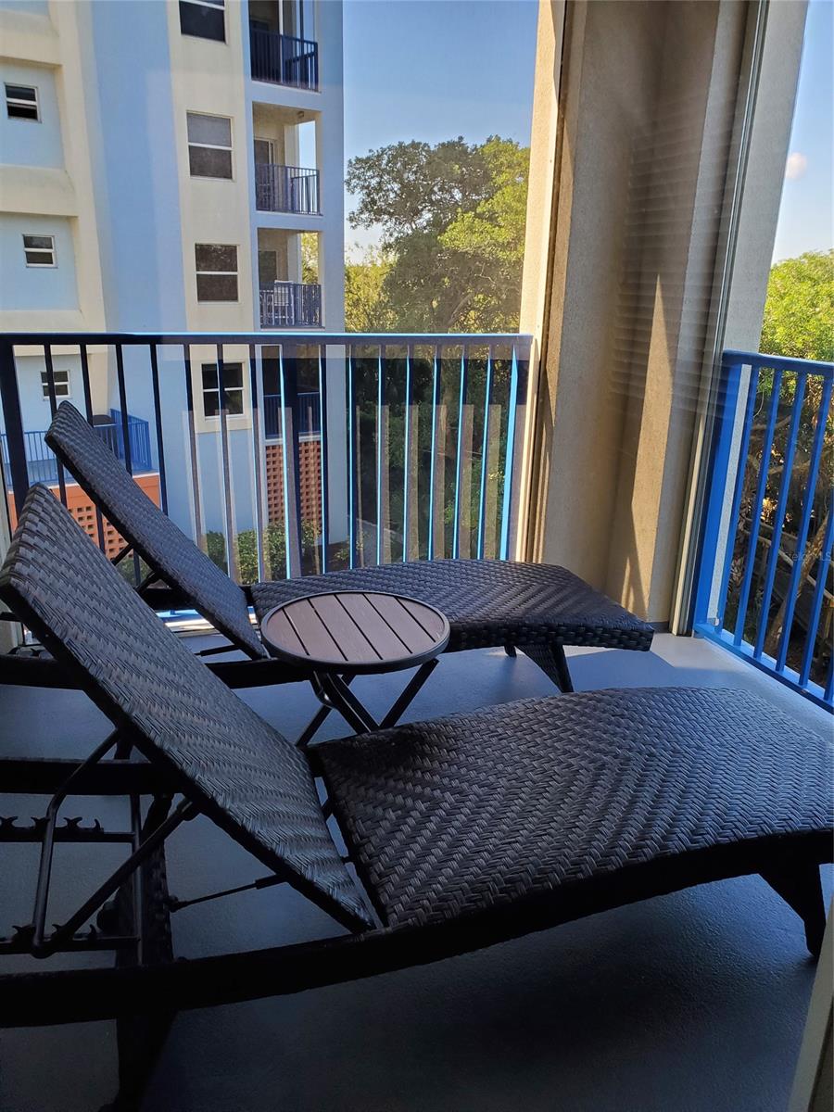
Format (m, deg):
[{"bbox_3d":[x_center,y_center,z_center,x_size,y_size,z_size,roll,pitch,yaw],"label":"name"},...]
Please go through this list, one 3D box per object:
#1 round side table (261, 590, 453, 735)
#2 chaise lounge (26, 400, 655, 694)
[{"bbox_3d":[-0.156,0.406,2.171,0.460,0.495,0.460,1,19,0],"label":"round side table"},{"bbox_3d":[-0.264,0.039,2.530,1.895,0.955,0.606,-4,19,-15],"label":"chaise lounge"}]

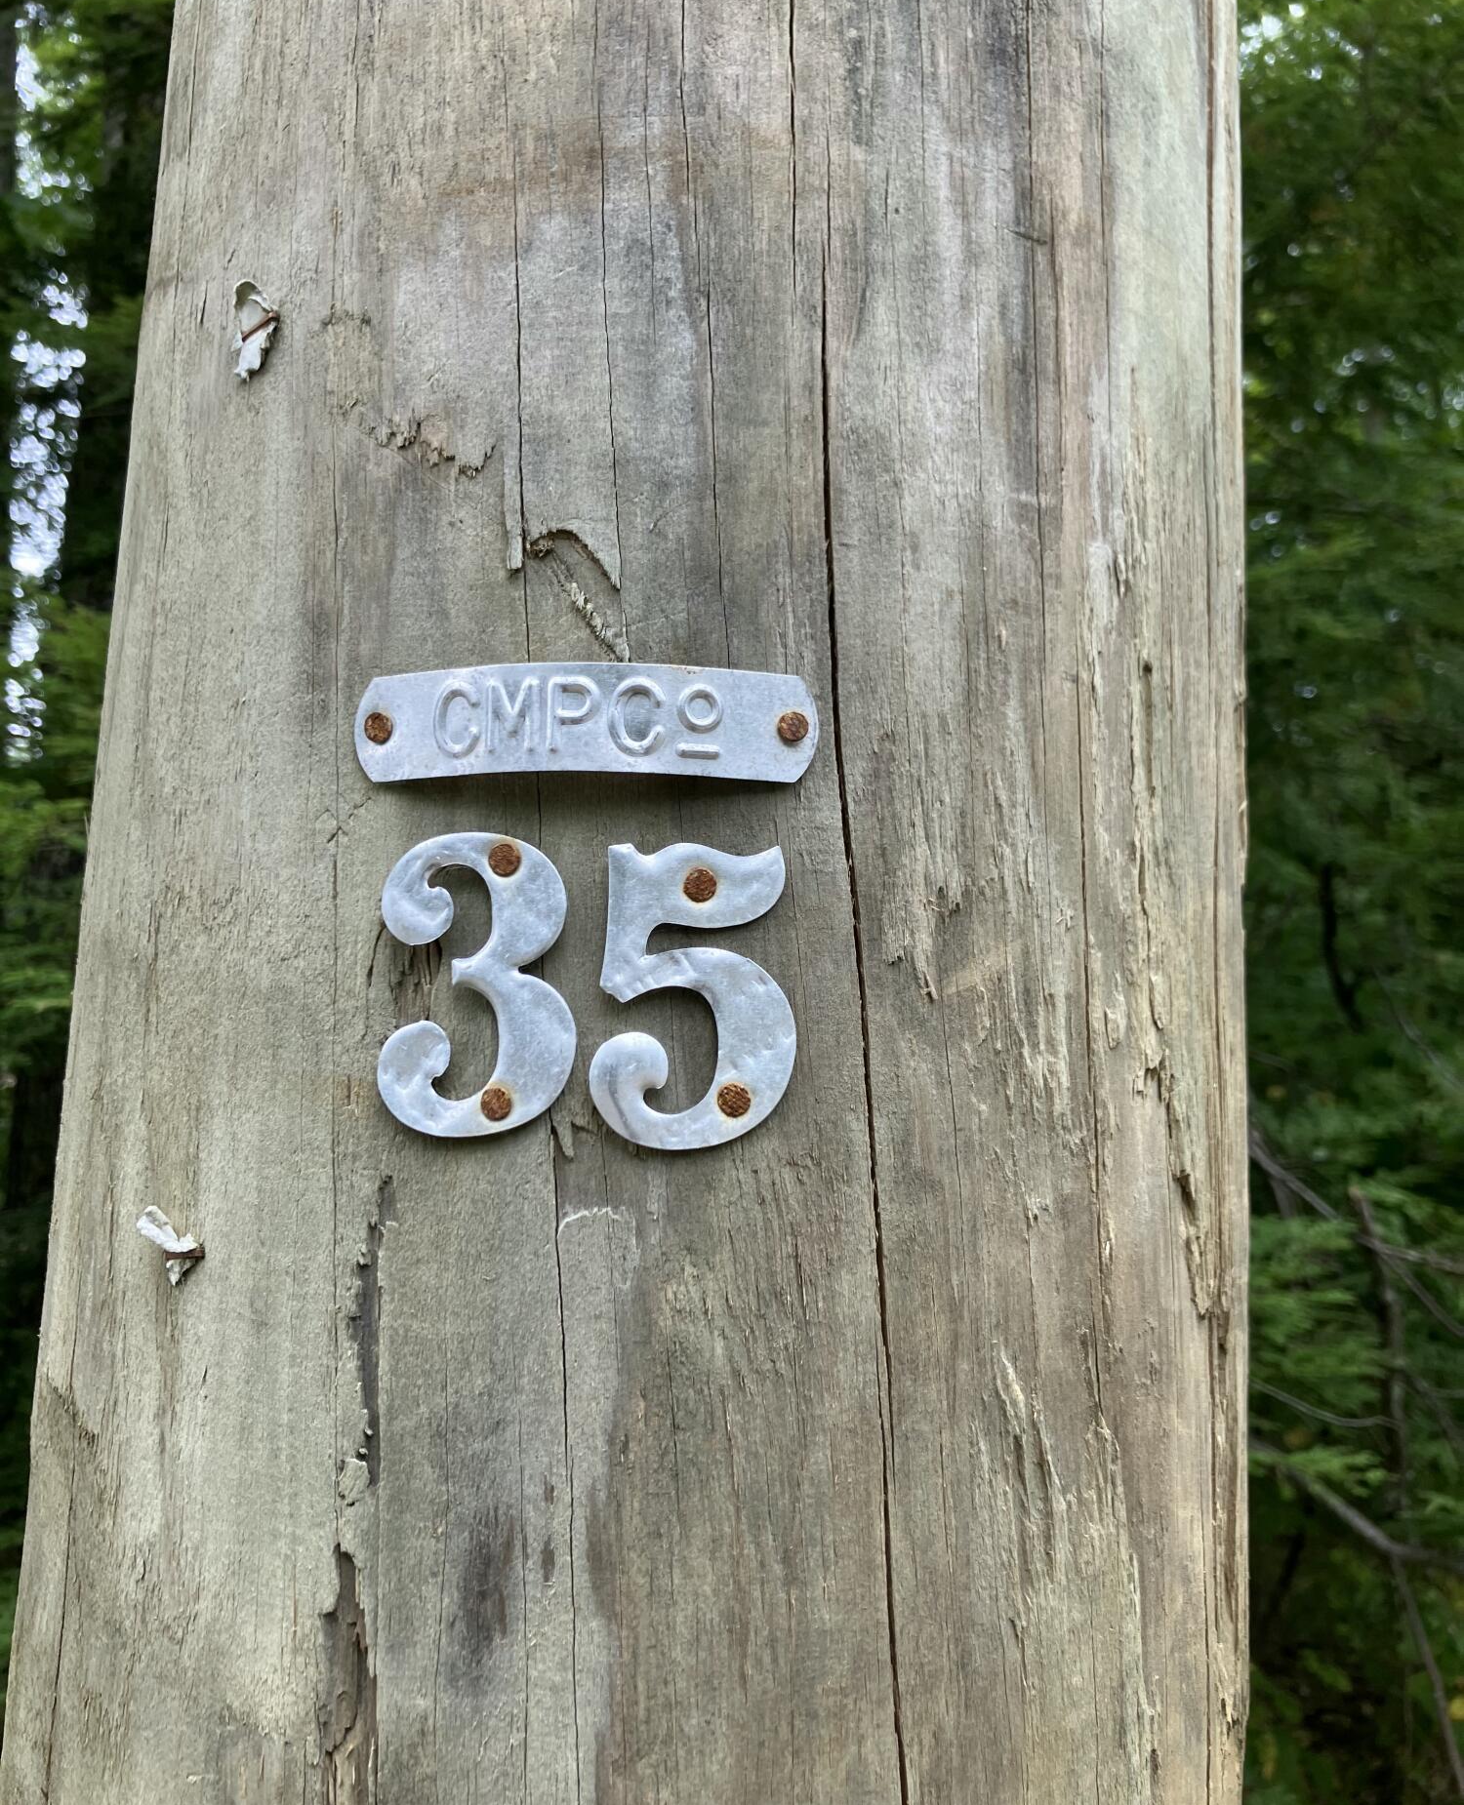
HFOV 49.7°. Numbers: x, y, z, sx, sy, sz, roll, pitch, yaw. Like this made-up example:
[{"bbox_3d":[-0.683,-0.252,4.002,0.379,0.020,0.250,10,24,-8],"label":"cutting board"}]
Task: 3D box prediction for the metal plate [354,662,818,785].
[{"bbox_3d":[-0.026,-0.030,0.265,0.080,0.018,0.011,0,-8,4],"label":"metal plate"}]

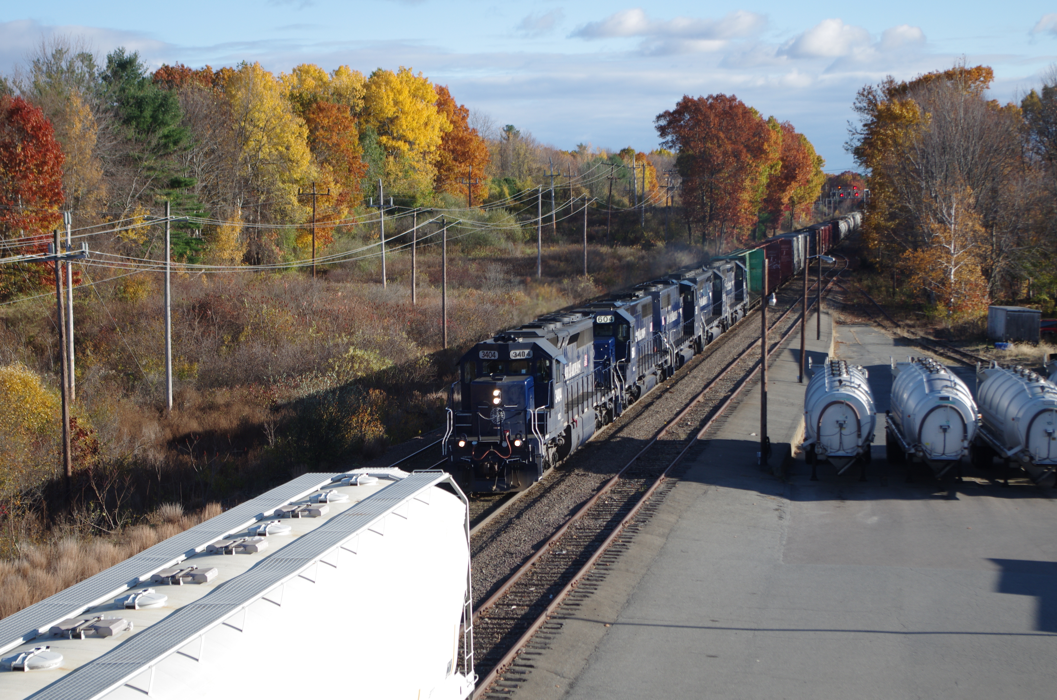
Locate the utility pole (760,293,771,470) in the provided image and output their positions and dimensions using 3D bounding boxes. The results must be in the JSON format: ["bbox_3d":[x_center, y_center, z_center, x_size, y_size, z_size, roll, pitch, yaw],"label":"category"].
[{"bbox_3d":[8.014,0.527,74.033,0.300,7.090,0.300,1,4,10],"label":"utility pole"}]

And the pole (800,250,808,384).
[{"bbox_3d":[14.006,-1.911,111.625,0.280,7.200,0.280,2,4,9],"label":"pole"}]

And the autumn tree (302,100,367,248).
[{"bbox_3d":[-22.663,-19.525,257.269,7.800,19.500,7.800,0,4,0],"label":"autumn tree"}]

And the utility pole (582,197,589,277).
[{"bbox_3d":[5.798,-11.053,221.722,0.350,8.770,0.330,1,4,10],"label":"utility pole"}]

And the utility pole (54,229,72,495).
[{"bbox_3d":[-17.195,0.501,81.219,0.300,9.900,0.300,-1,4,9],"label":"utility pole"}]

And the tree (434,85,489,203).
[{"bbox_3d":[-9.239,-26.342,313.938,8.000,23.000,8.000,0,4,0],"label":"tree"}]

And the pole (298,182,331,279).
[{"bbox_3d":[-19.992,-10.939,204.676,3.000,9.380,0.400,1,4,10],"label":"pole"}]

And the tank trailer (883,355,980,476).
[{"bbox_3d":[15.050,2.678,81.967,2.600,3.900,9.800,0,4,5],"label":"tank trailer"}]

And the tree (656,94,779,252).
[{"bbox_3d":[25.818,-24.039,299.208,16.500,21.580,14.000,1,4,10],"label":"tree"}]

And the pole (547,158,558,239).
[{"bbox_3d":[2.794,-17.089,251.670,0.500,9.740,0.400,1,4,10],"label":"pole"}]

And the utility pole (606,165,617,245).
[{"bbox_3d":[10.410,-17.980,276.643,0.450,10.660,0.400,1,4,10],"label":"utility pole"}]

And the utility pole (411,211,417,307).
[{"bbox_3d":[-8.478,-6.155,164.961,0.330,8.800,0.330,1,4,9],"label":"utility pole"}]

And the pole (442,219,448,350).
[{"bbox_3d":[-5.939,-4.604,155.658,0.330,9.660,0.310,1,4,10],"label":"pole"}]

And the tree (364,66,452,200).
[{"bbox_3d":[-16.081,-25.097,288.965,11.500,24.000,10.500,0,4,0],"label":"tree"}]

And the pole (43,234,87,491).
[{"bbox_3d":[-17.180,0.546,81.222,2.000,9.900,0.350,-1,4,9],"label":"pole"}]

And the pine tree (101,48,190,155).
[{"bbox_3d":[-35.267,-16.950,202.318,8.000,21.500,8.000,0,4,0],"label":"pine tree"}]

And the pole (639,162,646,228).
[{"bbox_3d":[15.199,-20.137,291.700,0.350,9.540,0.350,1,4,10],"label":"pole"}]

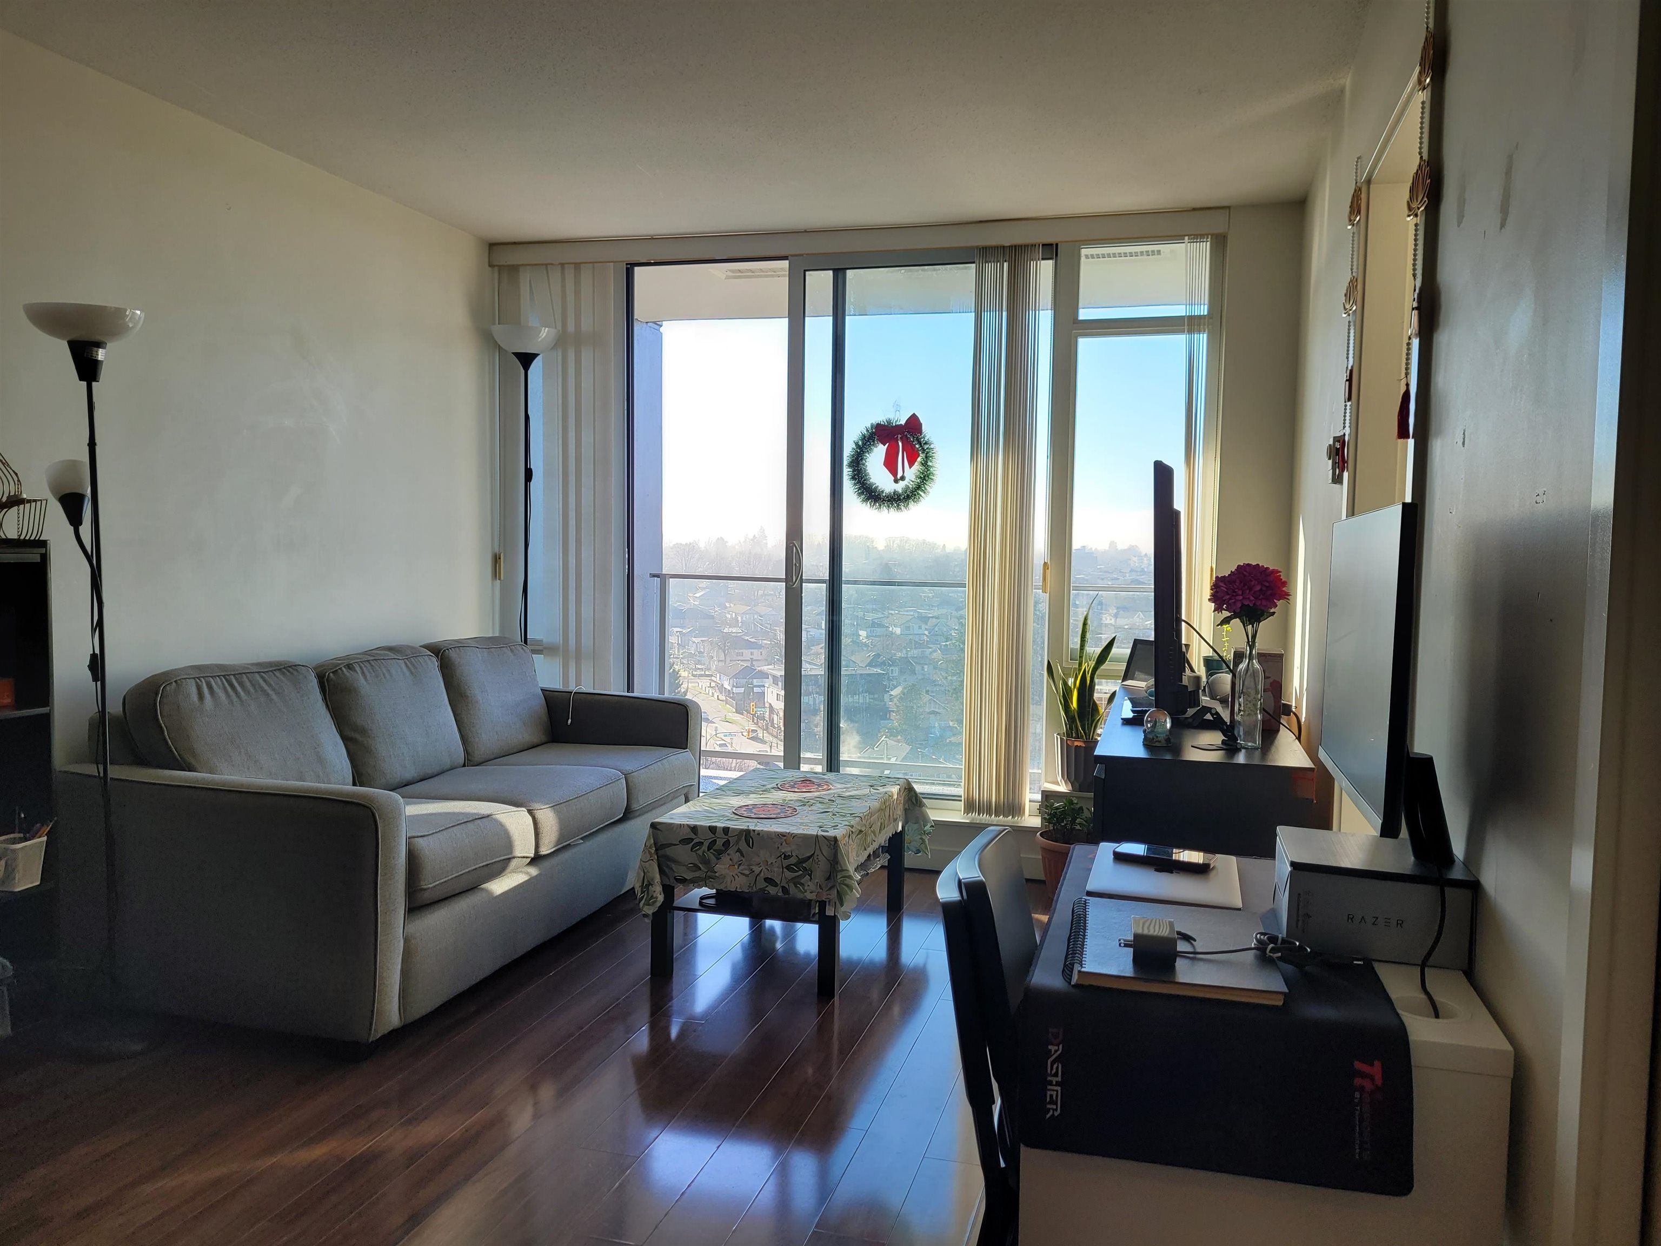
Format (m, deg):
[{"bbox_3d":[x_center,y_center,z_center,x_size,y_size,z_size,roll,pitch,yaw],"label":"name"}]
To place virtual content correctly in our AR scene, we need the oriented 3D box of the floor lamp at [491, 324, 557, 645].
[{"bbox_3d":[-1.261,-0.250,5.146,0.300,1.920,0.300,2,4,16],"label":"floor lamp"}]

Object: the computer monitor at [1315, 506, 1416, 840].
[{"bbox_3d":[0.712,0.044,1.650,0.040,0.371,0.631,2,4,16],"label":"computer monitor"}]

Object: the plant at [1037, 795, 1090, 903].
[{"bbox_3d":[0.869,0.795,4.425,0.280,0.385,0.280,2,4,16],"label":"plant"}]

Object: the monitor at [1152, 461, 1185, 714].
[{"bbox_3d":[1.019,-0.121,3.681,0.080,0.650,1.100,2,4,16],"label":"monitor"}]

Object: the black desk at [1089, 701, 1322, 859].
[{"bbox_3d":[1.080,0.663,3.712,0.510,0.750,1.440,2,4,16],"label":"black desk"}]

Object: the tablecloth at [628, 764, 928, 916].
[{"bbox_3d":[-0.117,0.694,3.965,0.680,0.280,0.970,2,4,16],"label":"tablecloth"}]

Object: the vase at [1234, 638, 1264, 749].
[{"bbox_3d":[1.076,0.183,3.216,0.070,0.275,0.070,2,4,16],"label":"vase"}]

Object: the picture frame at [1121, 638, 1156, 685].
[{"bbox_3d":[1.135,0.132,4.338,0.030,0.180,0.250,19,-8,-39],"label":"picture frame"}]

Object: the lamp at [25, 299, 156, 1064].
[{"bbox_3d":[-1.798,0.144,3.047,0.270,1.800,0.280,-1,4,-31],"label":"lamp"}]

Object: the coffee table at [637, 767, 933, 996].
[{"bbox_3d":[-0.123,0.778,3.938,0.585,0.450,0.940,2,4,16],"label":"coffee table"}]

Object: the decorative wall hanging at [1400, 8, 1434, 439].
[{"bbox_3d":[0.968,-0.656,2.050,0.035,0.710,0.130,2,4,16],"label":"decorative wall hanging"}]

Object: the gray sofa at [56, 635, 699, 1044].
[{"bbox_3d":[-1.255,0.527,4.105,0.950,0.900,2.080,2,4,16],"label":"gray sofa"}]

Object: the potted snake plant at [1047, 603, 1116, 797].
[{"bbox_3d":[0.944,0.265,4.694,0.260,0.735,0.250,2,4,16],"label":"potted snake plant"}]

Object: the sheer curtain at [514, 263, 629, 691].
[{"bbox_3d":[-1.099,-0.397,5.259,0.533,2.160,0.100,2,4,16],"label":"sheer curtain"}]

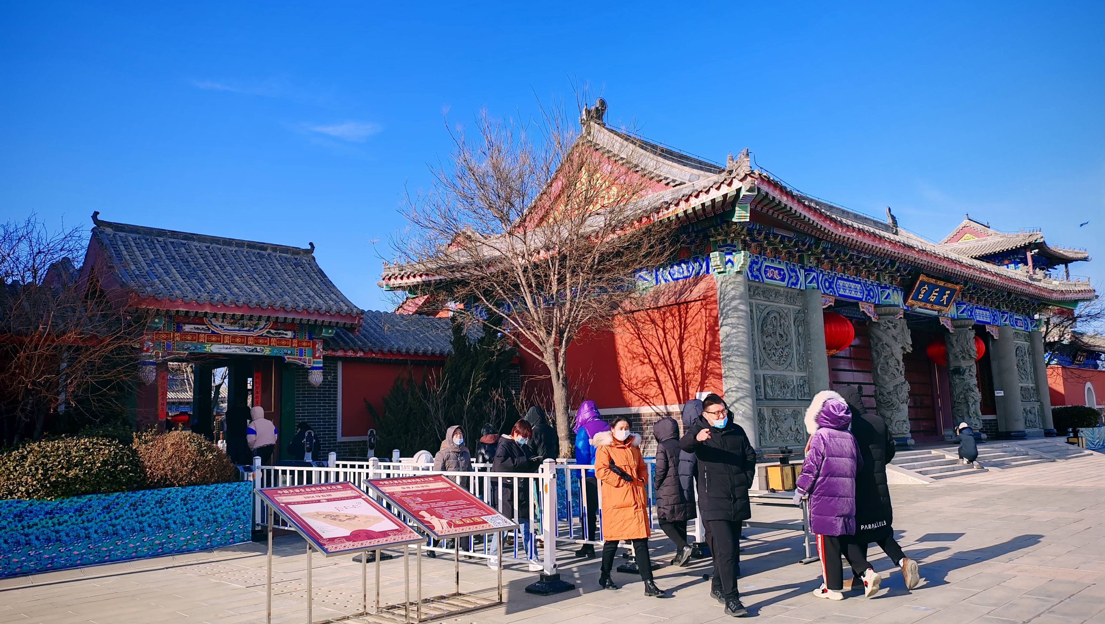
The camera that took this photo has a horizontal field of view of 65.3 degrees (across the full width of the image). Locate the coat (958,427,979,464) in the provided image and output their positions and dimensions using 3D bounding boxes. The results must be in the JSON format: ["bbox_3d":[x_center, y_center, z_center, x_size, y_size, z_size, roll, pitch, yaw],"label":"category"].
[{"bbox_3d":[10.465,3.347,21.700,0.500,0.880,0.500,-10,-11,44],"label":"coat"}]

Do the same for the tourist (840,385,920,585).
[{"bbox_3d":[2.908,1.602,7.913,0.580,1.800,0.600,4,-10,-38],"label":"tourist"}]

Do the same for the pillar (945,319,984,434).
[{"bbox_3d":[15.100,2.450,31.400,1.000,4.400,1.000,-9,-11,44],"label":"pillar"}]

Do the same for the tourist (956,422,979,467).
[{"bbox_3d":[10.434,3.351,21.657,0.480,1.100,0.550,5,-10,-42],"label":"tourist"}]

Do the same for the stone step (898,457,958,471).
[{"bbox_3d":[9.456,3.813,21.648,0.360,0.130,3.700,-10,-11,44],"label":"stone step"}]

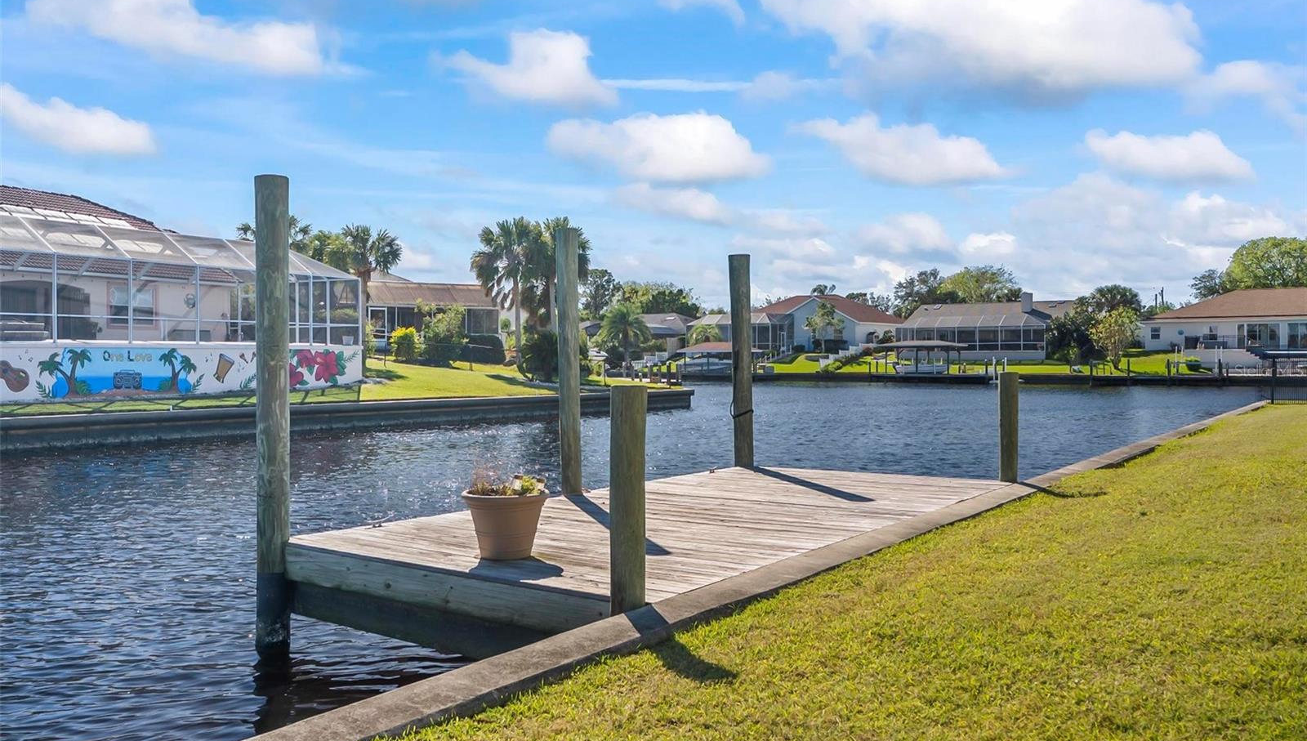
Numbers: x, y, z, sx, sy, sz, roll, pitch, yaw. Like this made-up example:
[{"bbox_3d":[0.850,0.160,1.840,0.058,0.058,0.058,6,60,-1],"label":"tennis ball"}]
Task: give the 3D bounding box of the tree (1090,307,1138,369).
[{"bbox_3d":[44.370,-3.140,97.500,4.700,6.000,4.600,0,1,0],"label":"tree"}]

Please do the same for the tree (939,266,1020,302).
[{"bbox_3d":[44.410,-8.540,138.000,11.200,12.000,11.000,0,1,0],"label":"tree"}]

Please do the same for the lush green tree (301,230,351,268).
[{"bbox_3d":[-17.379,-4.325,54.000,2.900,6.200,2.900,0,1,0],"label":"lush green tree"}]

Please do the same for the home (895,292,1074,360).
[{"bbox_3d":[37.200,-4.700,112.000,17.500,7.100,14.000,0,1,30],"label":"home"}]

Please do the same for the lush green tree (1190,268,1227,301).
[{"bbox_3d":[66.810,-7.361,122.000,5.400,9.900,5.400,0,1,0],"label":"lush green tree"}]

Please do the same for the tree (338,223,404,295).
[{"bbox_3d":[-12.930,-3.580,46.500,3.000,6.200,3.000,0,1,0],"label":"tree"}]

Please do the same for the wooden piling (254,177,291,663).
[{"bbox_3d":[-3.016,0.372,8.050,0.275,3.850,0.275,0,1,0],"label":"wooden piling"}]

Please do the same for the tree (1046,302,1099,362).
[{"bbox_3d":[42.060,-3.850,102.000,5.200,6.200,5.000,0,1,0],"label":"tree"}]

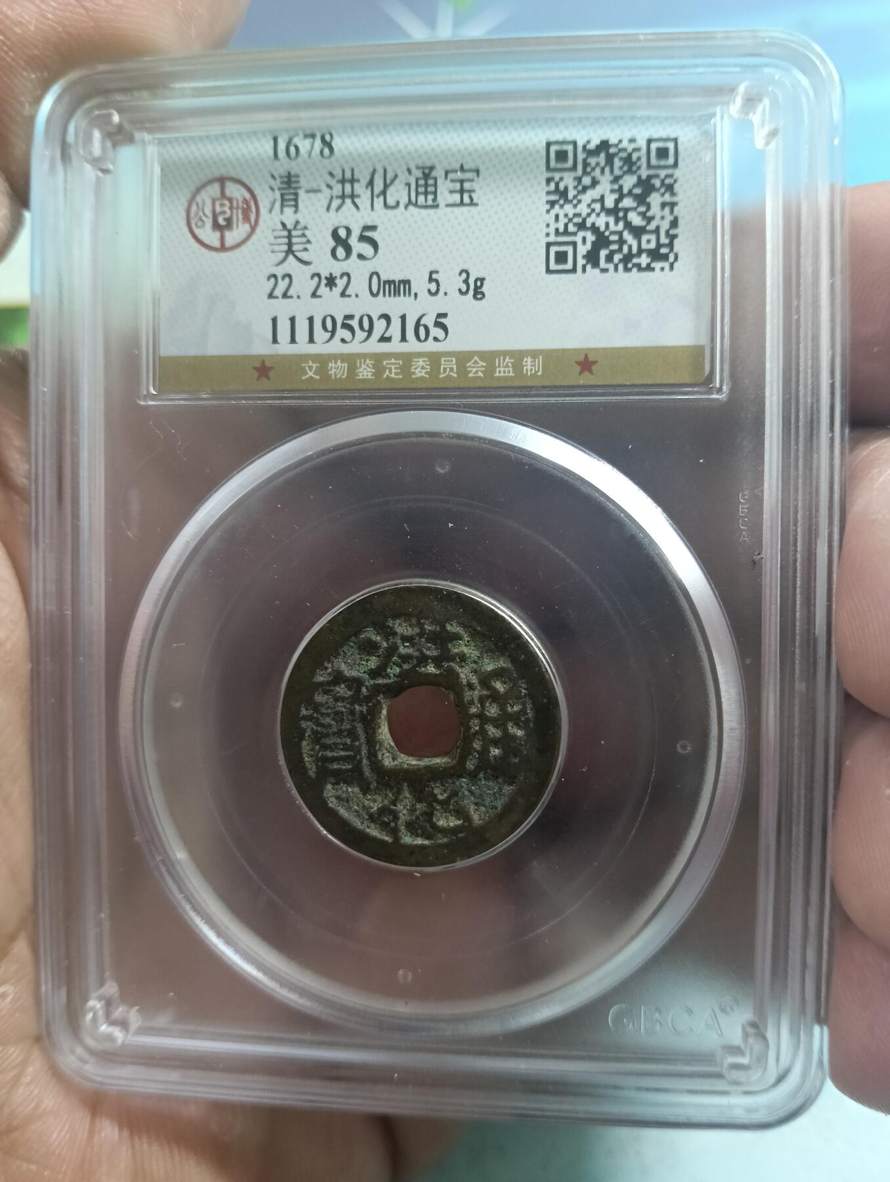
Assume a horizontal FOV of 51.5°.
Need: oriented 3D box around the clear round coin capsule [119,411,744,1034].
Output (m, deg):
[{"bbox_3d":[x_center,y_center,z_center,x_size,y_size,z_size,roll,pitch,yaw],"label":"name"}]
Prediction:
[{"bbox_3d":[-0.001,0.010,0.074,0.048,0.048,0.006,0,2,6],"label":"clear round coin capsule"}]

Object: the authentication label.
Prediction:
[{"bbox_3d":[-0.001,-0.026,0.071,0.043,0.021,0.001,1,3,5],"label":"authentication label"}]

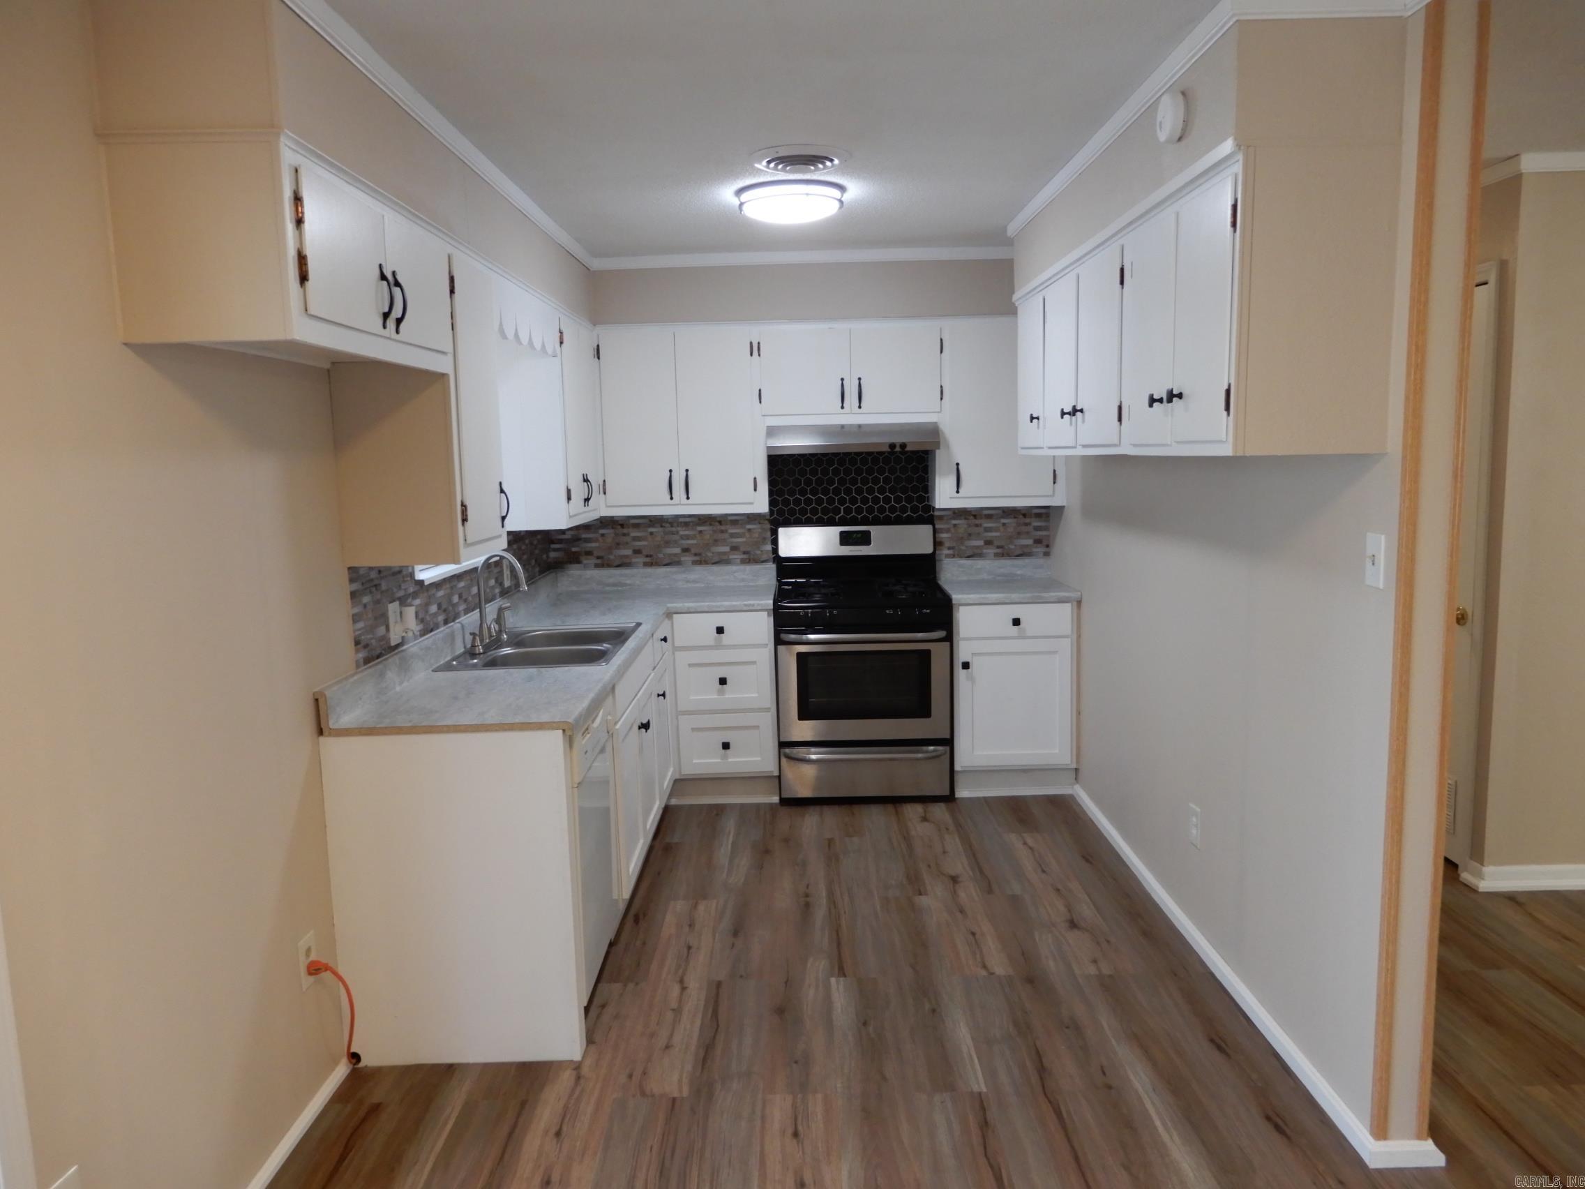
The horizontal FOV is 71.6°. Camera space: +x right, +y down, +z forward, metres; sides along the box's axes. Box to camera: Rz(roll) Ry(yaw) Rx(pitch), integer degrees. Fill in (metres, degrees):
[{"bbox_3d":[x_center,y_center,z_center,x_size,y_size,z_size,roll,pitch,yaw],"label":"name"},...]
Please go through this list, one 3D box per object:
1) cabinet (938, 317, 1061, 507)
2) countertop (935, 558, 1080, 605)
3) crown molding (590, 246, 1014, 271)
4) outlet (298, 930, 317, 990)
[{"bbox_3d":[0.931,-0.833,5.050,0.570,0.834,0.347,-1,8,1],"label":"cabinet"},{"bbox_3d":[0.962,-0.059,5.006,0.547,0.129,0.637,-1,8,1],"label":"countertop"},{"bbox_3d":[0.052,-1.466,4.792,1.875,0.055,0.047,-1,8,1],"label":"crown molding"},{"bbox_3d":[-1.144,0.870,2.610,0.010,0.116,0.072,-1,8,0],"label":"outlet"}]

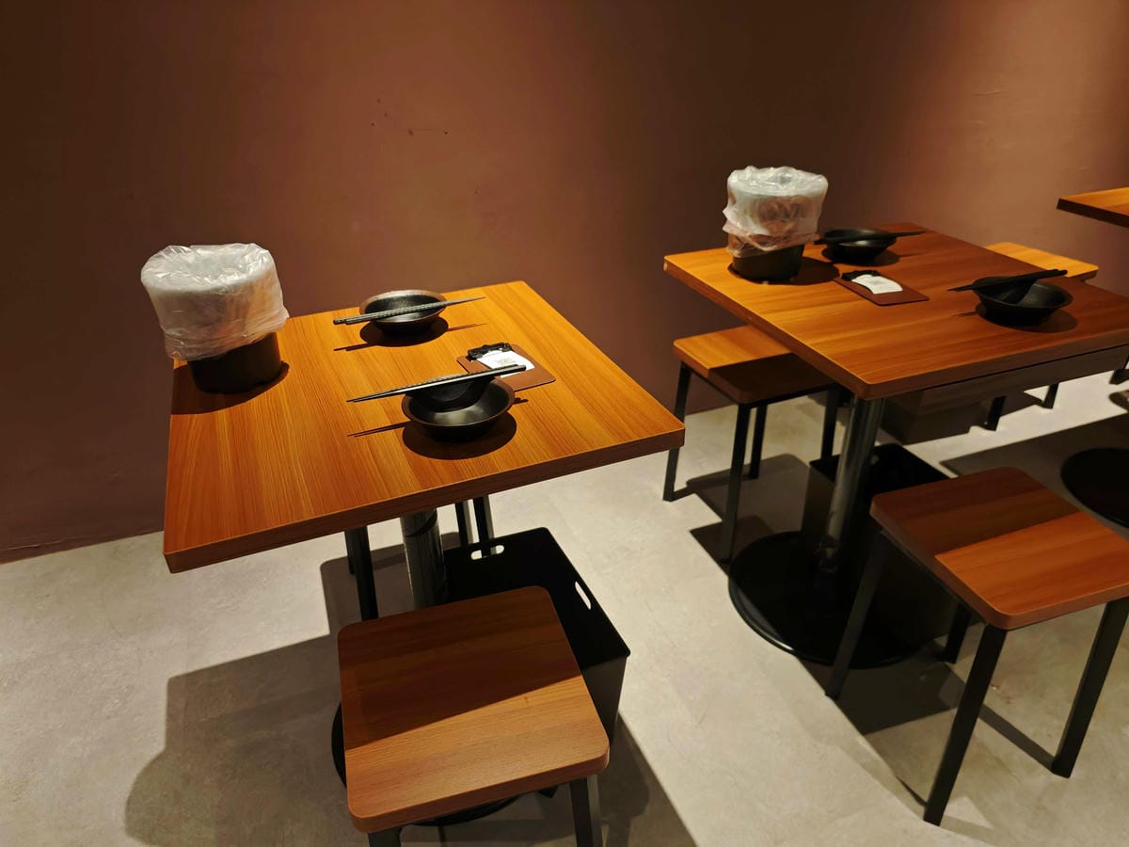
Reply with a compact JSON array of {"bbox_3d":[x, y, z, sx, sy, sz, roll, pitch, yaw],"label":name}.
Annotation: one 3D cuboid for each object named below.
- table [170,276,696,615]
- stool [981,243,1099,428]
[{"bbox_3d":[-0.233,0.252,1.282,0.601,0.750,0.606,-13,32,-19],"label":"table"},{"bbox_3d":[1.379,-0.279,2.371,0.297,0.475,0.295,-15,33,-21],"label":"stool"}]

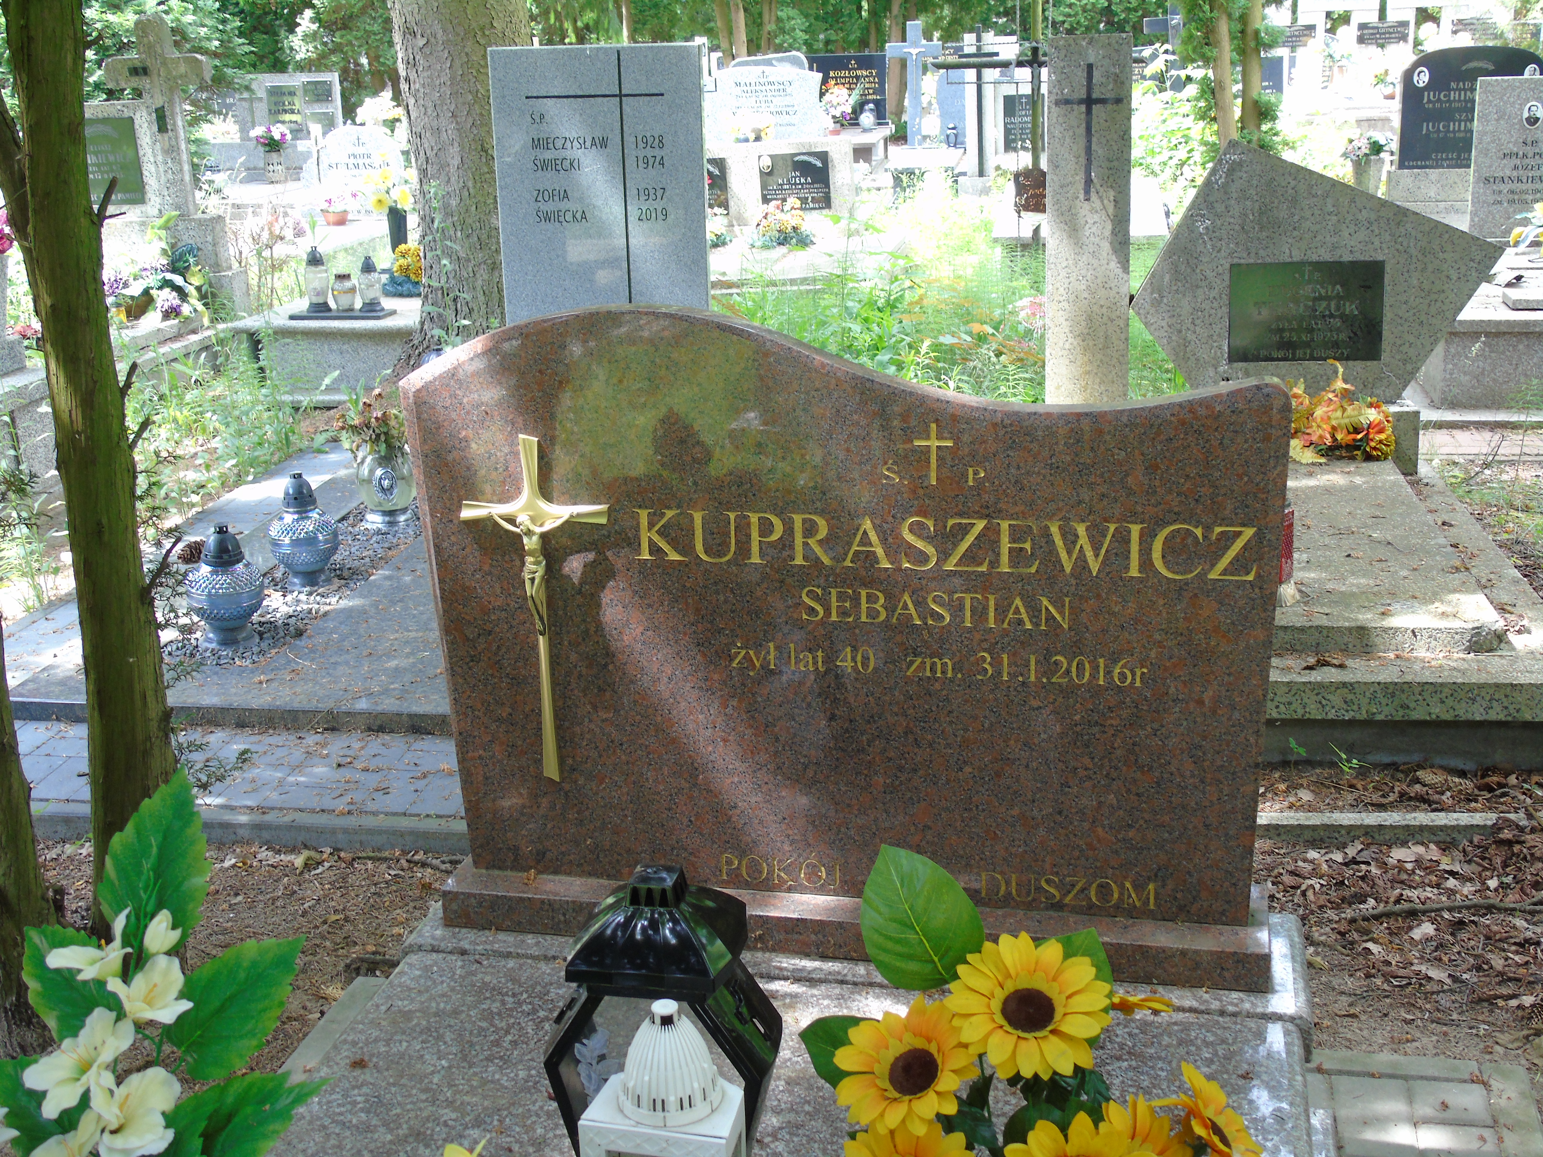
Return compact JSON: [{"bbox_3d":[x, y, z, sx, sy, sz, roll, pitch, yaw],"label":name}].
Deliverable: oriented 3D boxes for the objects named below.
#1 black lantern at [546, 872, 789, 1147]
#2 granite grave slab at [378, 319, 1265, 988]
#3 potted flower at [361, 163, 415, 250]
[{"bbox_3d":[-0.088,0.375,1.462,0.178,0.290,0.124,1,17,10],"label":"black lantern"},{"bbox_3d":[0.081,0.061,2.100,0.992,0.756,0.175,2,15,12],"label":"granite grave slab"},{"bbox_3d":[-1.754,-1.677,8.235,0.250,0.460,0.240,-5,17,-11],"label":"potted flower"}]

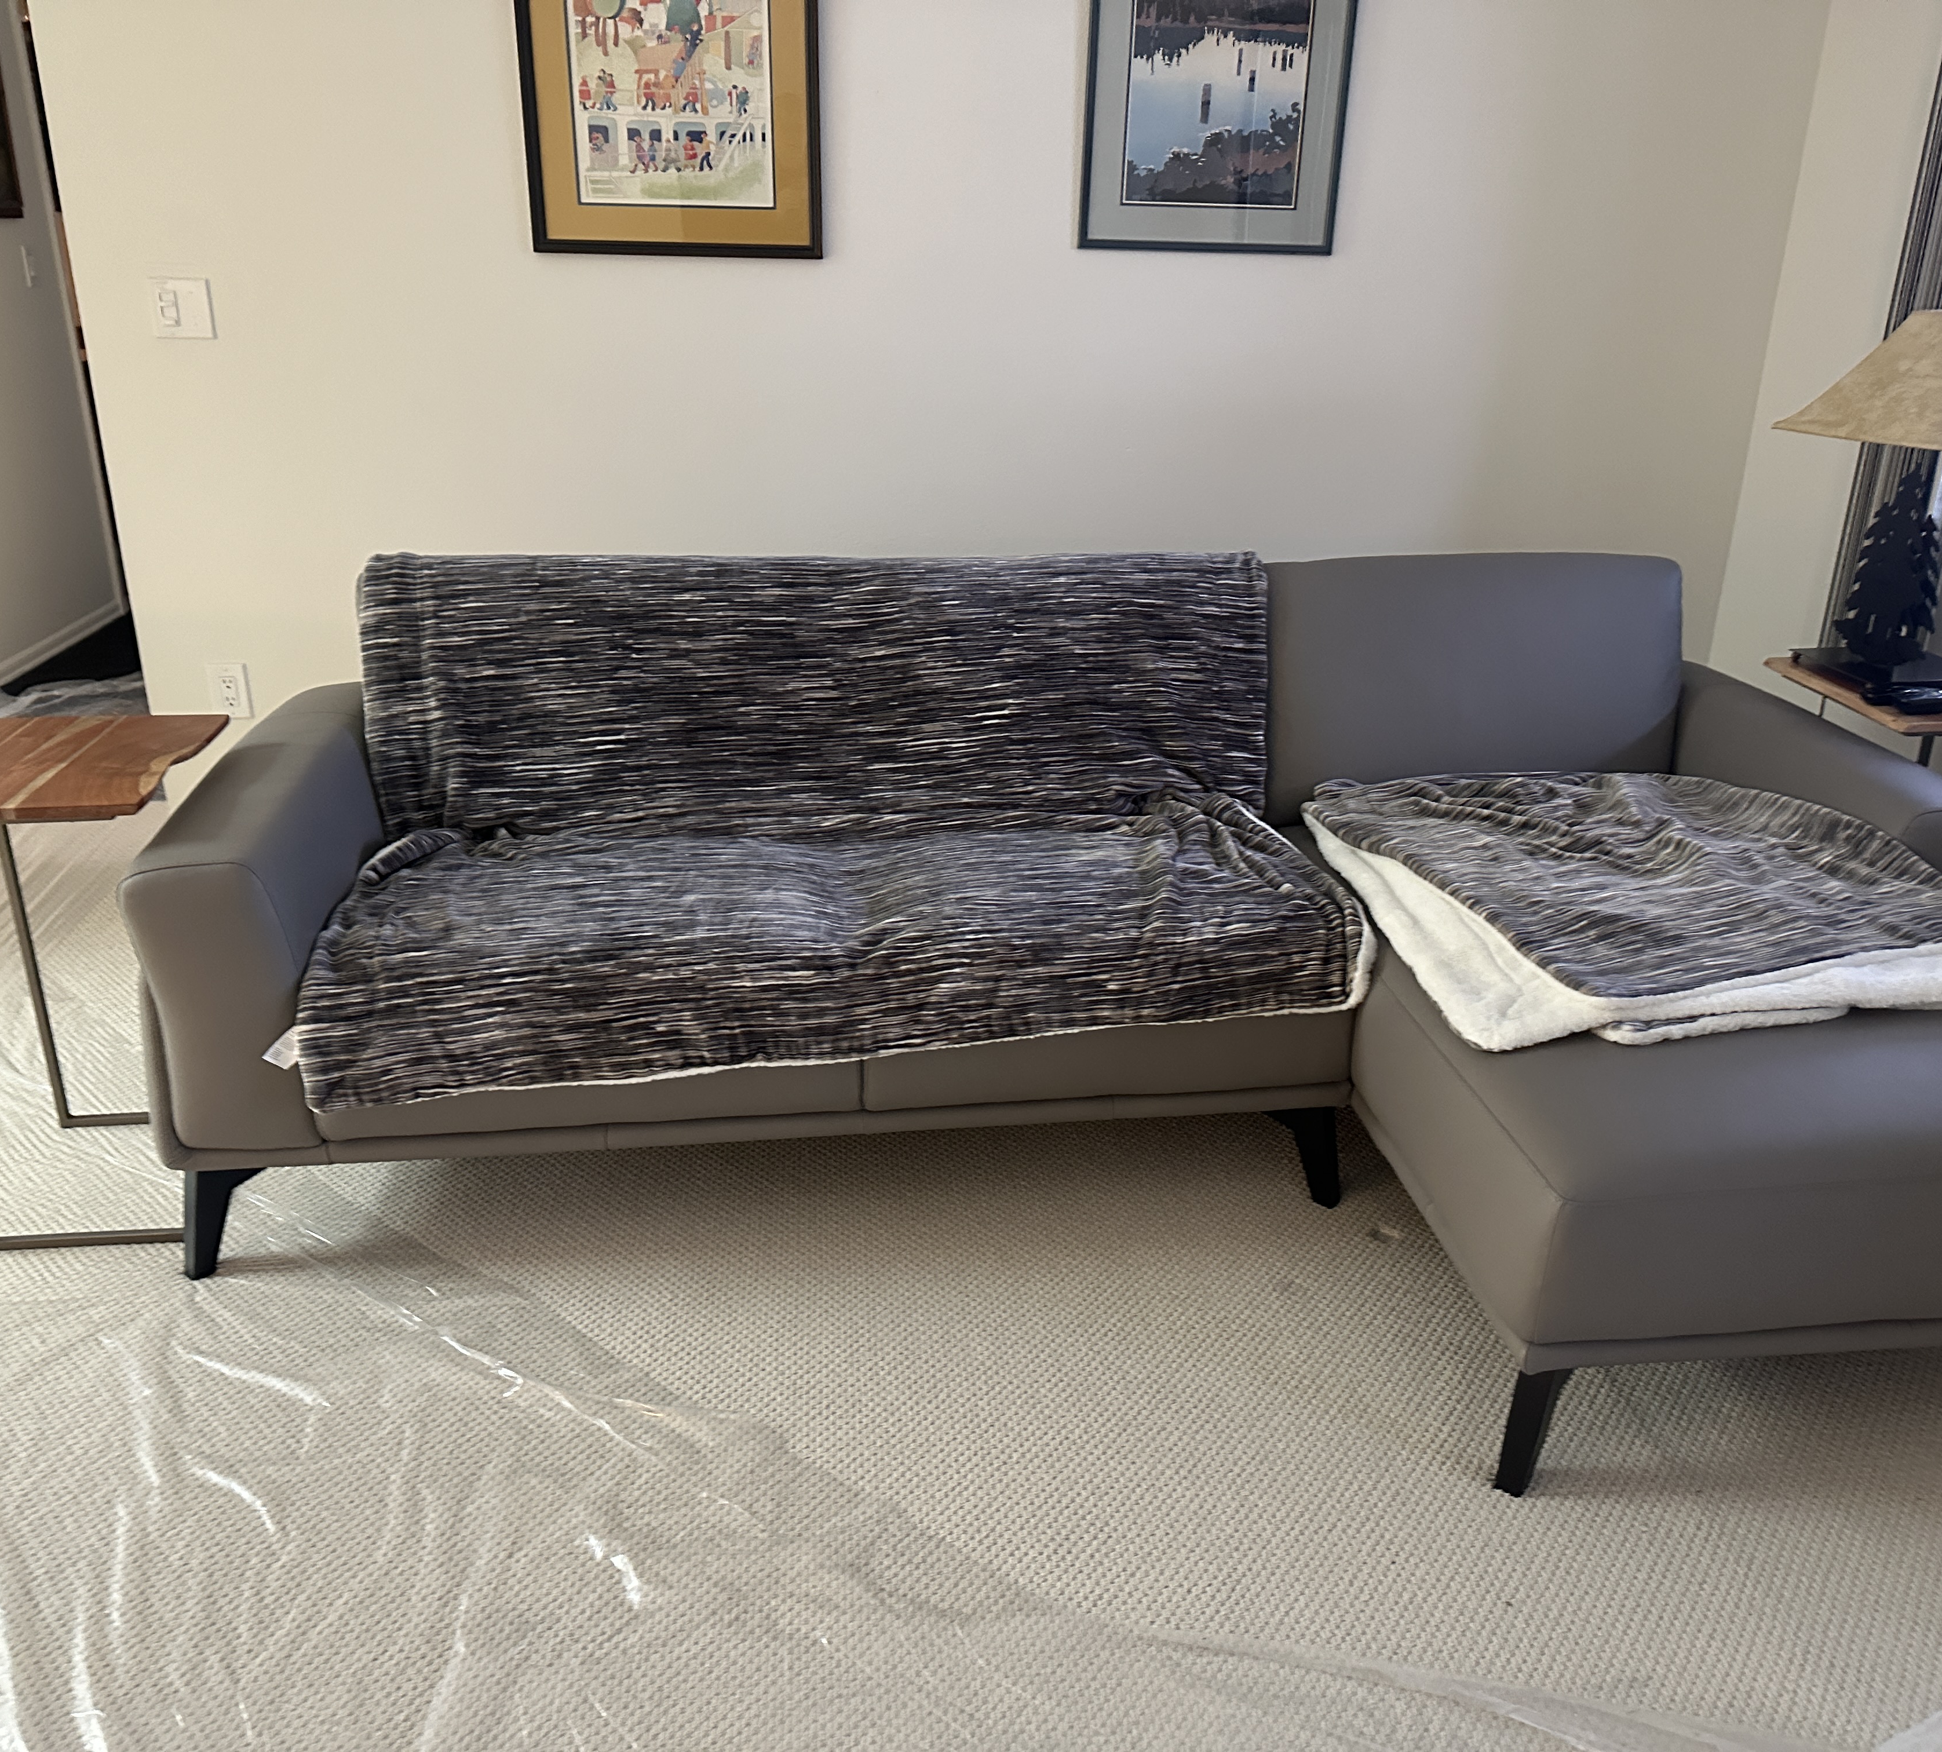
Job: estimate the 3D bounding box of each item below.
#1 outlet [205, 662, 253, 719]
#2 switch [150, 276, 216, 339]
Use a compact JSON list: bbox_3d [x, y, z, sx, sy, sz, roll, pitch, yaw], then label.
[{"bbox_3d":[-1.629,-0.404,3.556,0.081,0.122,0.010,-1,22,-4],"label":"outlet"},{"bbox_3d":[-1.590,-1.142,3.265,0.116,0.115,0.012,-1,22,-4],"label":"switch"}]

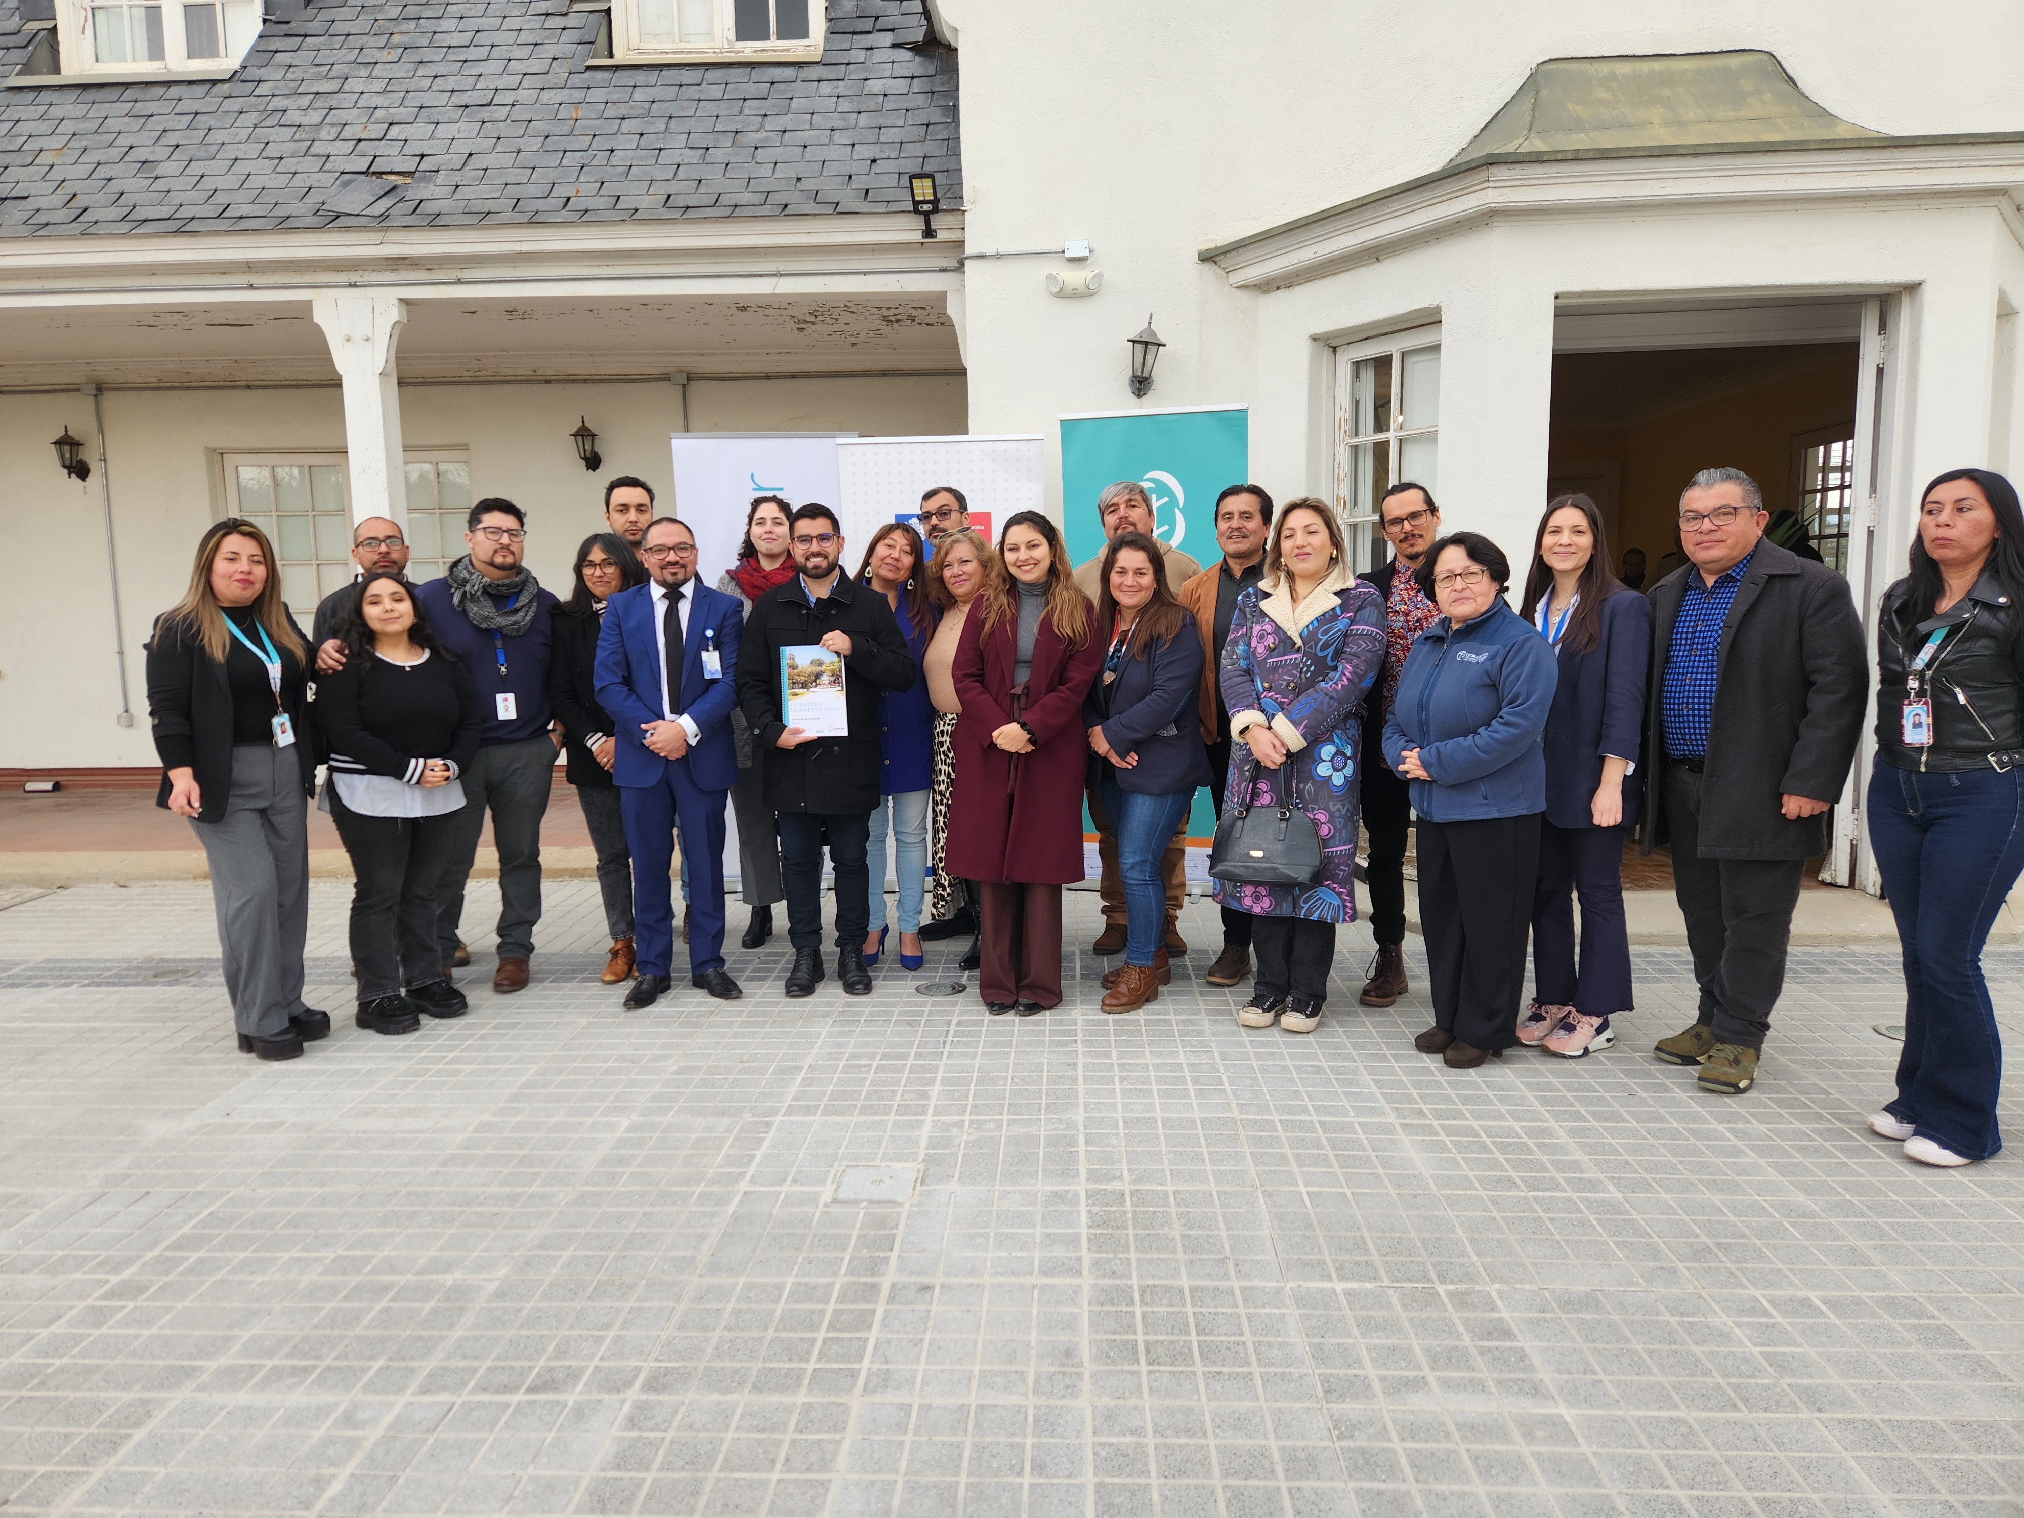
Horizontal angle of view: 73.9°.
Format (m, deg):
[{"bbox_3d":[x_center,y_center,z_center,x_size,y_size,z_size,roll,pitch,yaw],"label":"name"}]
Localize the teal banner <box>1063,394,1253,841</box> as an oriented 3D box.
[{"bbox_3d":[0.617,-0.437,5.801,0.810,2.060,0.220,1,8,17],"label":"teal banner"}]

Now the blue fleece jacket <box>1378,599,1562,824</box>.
[{"bbox_3d":[1.349,-0.148,3.950,0.520,0.662,0.360,5,9,38],"label":"blue fleece jacket"}]

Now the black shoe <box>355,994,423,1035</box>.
[{"bbox_3d":[-2.015,0.806,4.340,0.268,0.120,0.107,3,8,28],"label":"black shoe"}]

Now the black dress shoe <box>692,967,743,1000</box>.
[{"bbox_3d":[-1.028,0.739,4.667,0.105,0.115,0.301,-7,9,-39],"label":"black dress shoe"}]

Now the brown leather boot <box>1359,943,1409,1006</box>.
[{"bbox_3d":[1.241,0.683,4.449,0.109,0.200,0.295,4,8,34],"label":"brown leather boot"}]

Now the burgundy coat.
[{"bbox_3d":[0.044,-0.059,4.415,0.510,0.950,0.330,0,7,8],"label":"burgundy coat"}]

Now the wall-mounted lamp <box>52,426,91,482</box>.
[{"bbox_3d":[-6.253,-2.032,8.930,0.185,0.370,0.240,-1,7,2],"label":"wall-mounted lamp"}]

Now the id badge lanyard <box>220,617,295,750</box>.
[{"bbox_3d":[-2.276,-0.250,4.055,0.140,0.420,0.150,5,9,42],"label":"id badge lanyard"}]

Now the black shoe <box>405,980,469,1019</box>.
[{"bbox_3d":[-1.934,0.779,4.516,0.268,0.120,0.107,3,8,28],"label":"black shoe"}]

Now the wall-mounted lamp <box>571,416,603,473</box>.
[{"bbox_3d":[-2.440,-1.807,7.714,0.165,0.304,0.200,-1,7,3],"label":"wall-mounted lamp"}]

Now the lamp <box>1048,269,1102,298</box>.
[{"bbox_3d":[0.274,-2.083,5.901,0.250,0.115,0.090,-2,7,3],"label":"lamp"}]

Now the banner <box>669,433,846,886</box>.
[{"bbox_3d":[-1.054,-0.411,5.995,0.835,2.025,0.200,-2,7,-6],"label":"banner"}]

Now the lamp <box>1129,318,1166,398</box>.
[{"bbox_3d":[0.587,-1.757,5.870,0.165,0.343,0.200,5,7,2],"label":"lamp"}]

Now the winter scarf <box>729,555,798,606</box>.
[{"bbox_3d":[-0.930,-0.659,5.120,0.300,0.270,0.250,-2,7,-5],"label":"winter scarf"}]

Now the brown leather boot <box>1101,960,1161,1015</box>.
[{"bbox_3d":[0.400,0.716,4.422,0.099,0.175,0.265,5,9,42],"label":"brown leather boot"}]

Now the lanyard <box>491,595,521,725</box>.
[{"bbox_3d":[-1.738,-0.371,4.611,0.140,0.440,0.130,-5,8,-28],"label":"lanyard"}]

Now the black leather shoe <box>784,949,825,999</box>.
[{"bbox_3d":[-0.720,0.713,4.683,0.107,0.150,0.296,0,7,6],"label":"black leather shoe"}]

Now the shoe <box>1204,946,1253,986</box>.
[{"bbox_3d":[0.763,0.692,4.735,0.112,0.140,0.300,3,8,30],"label":"shoe"}]

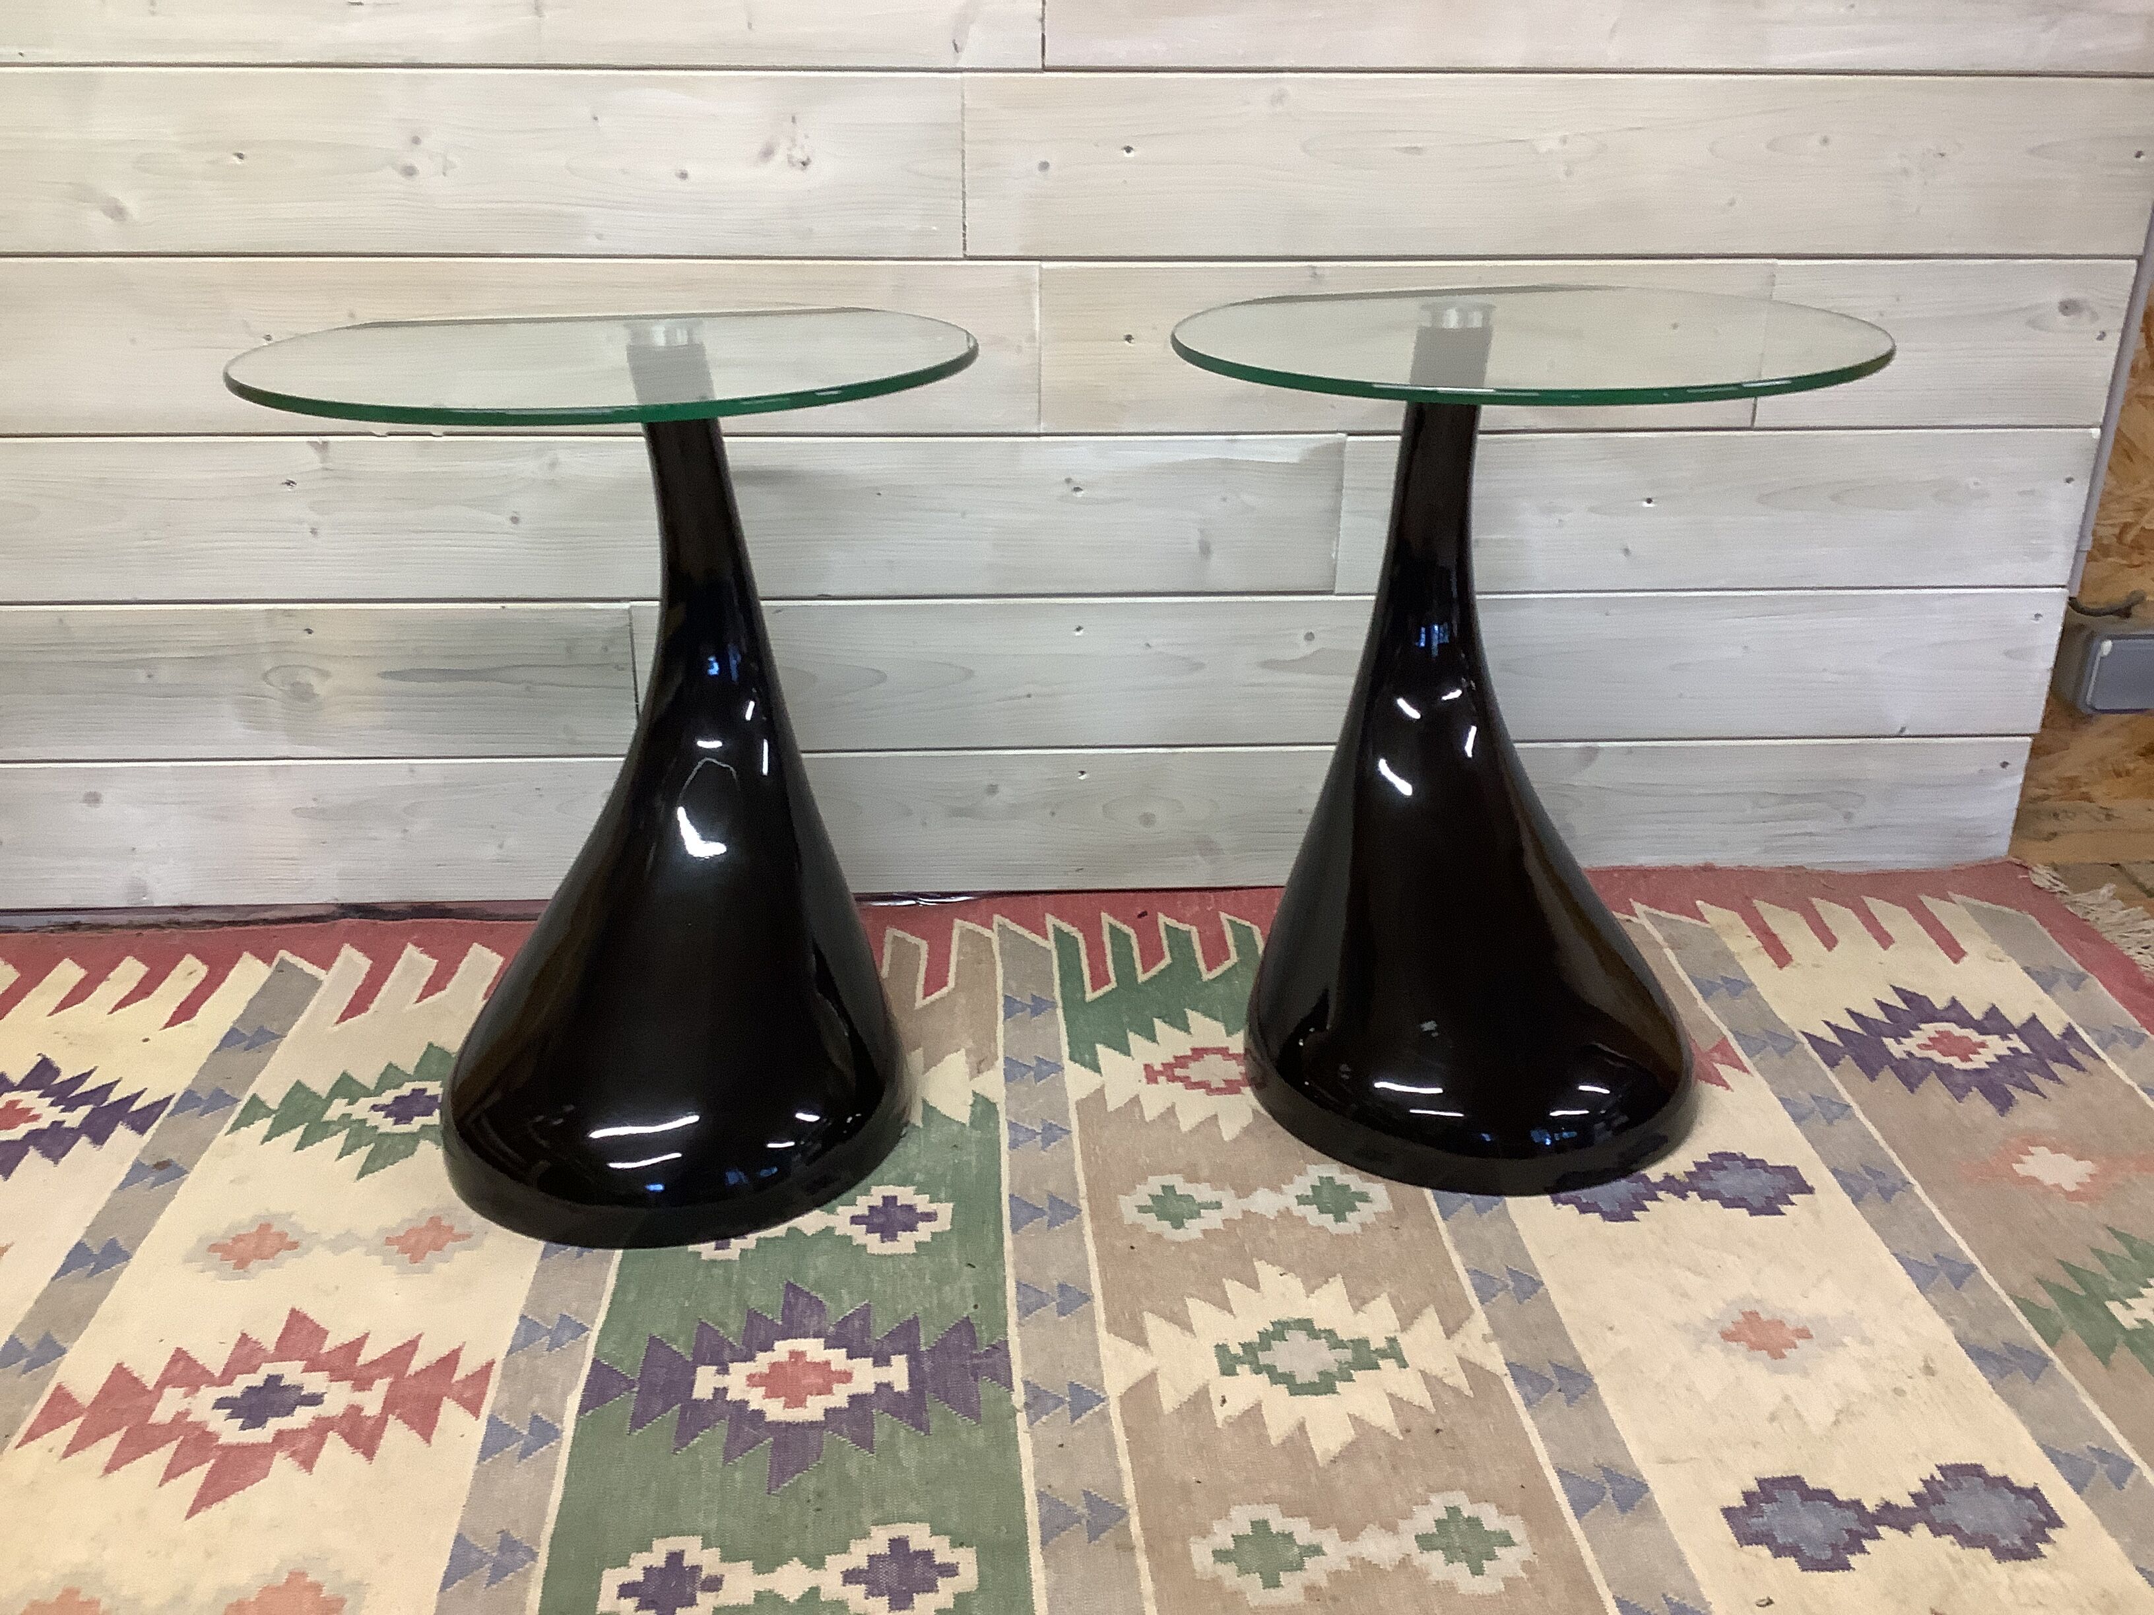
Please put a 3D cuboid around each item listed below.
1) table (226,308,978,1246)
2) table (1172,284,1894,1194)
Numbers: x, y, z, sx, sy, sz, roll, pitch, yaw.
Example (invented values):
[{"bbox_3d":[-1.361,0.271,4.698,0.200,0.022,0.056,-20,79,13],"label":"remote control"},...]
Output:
[{"bbox_3d":[-0.274,-0.021,1.215,0.424,0.519,0.382,1,22,4],"label":"table"},{"bbox_3d":[0.275,-0.045,1.262,0.424,0.519,0.382,-3,23,-7],"label":"table"}]

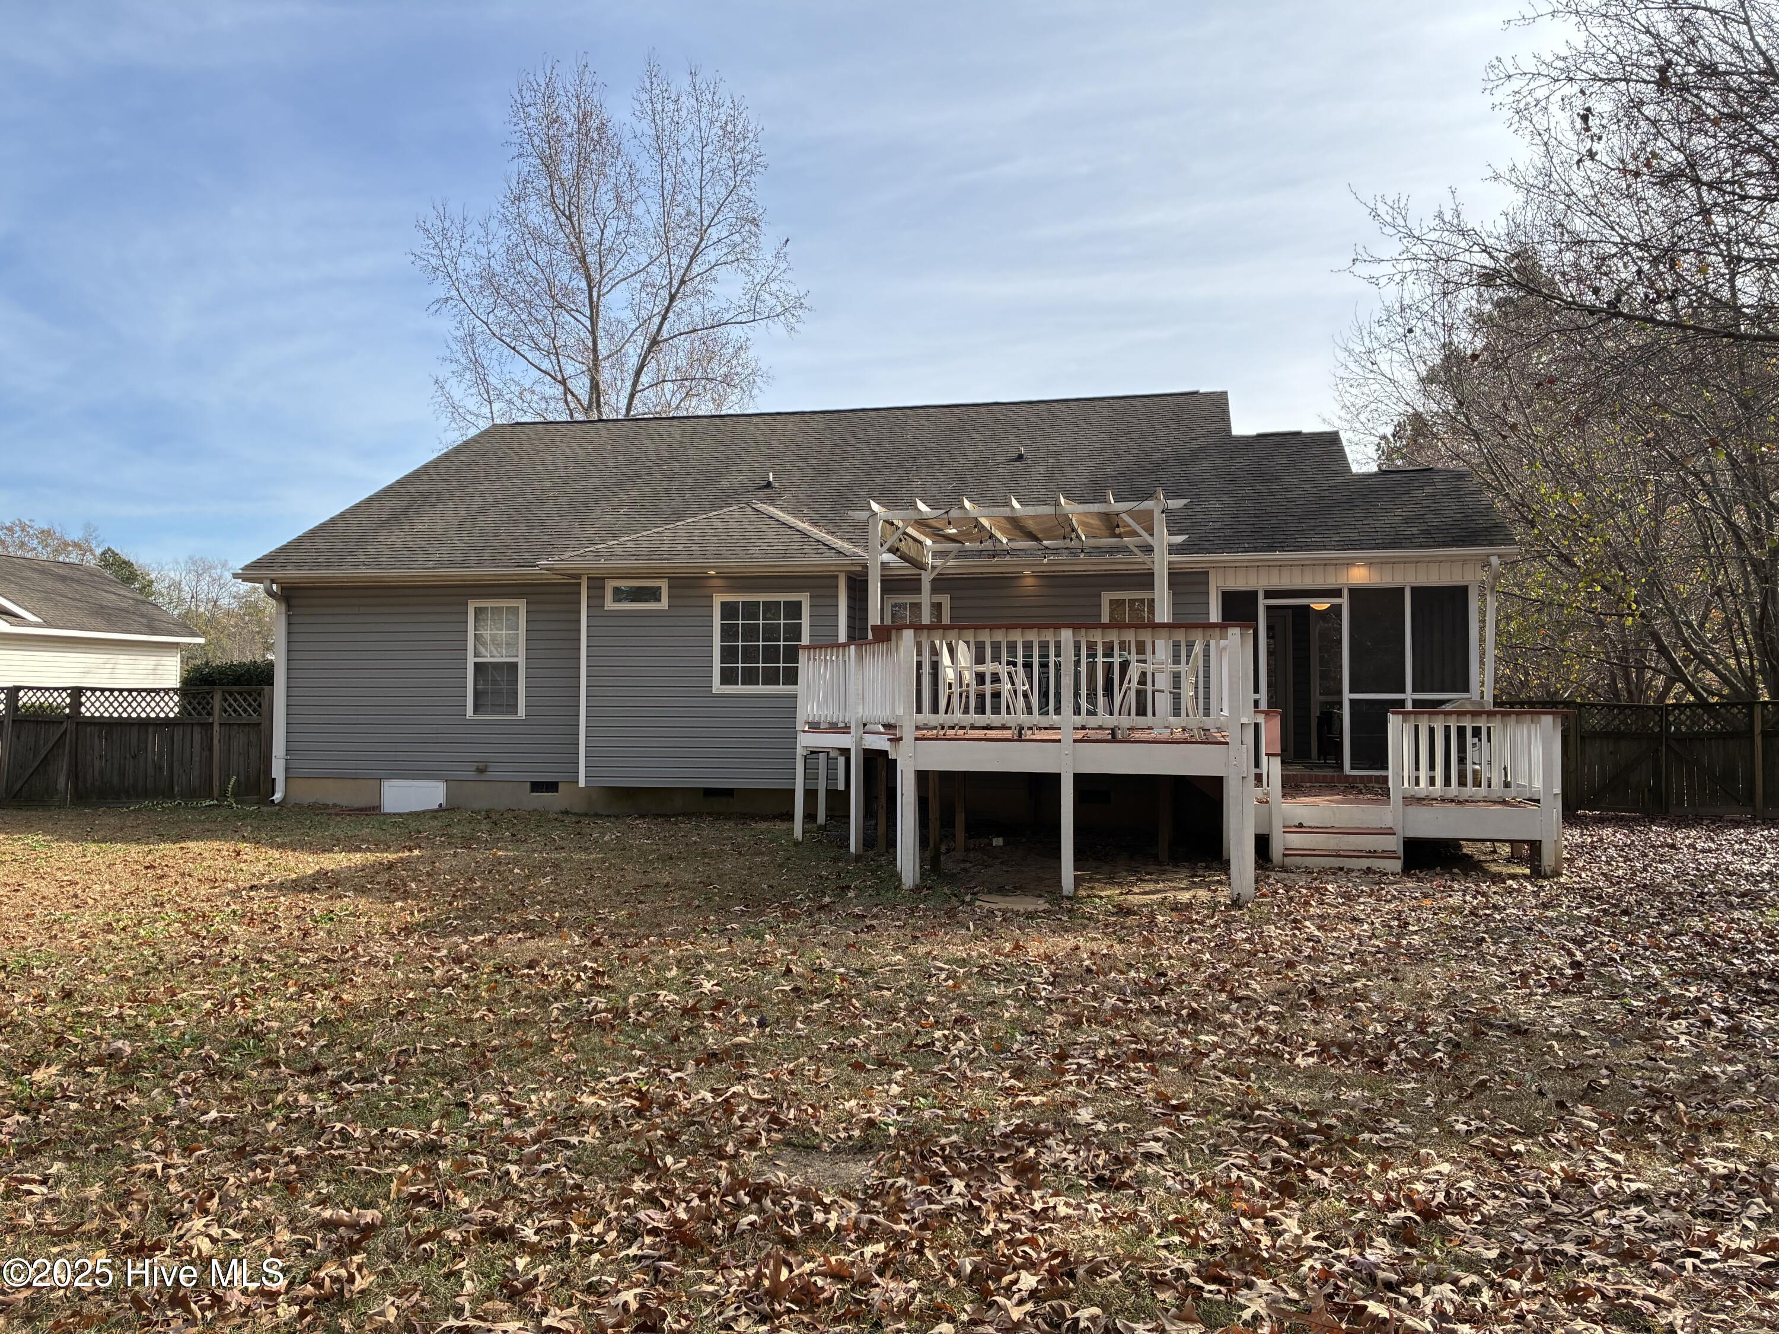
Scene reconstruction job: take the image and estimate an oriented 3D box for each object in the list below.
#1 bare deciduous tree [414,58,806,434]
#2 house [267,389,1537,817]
[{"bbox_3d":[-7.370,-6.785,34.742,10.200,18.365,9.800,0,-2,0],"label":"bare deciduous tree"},{"bbox_3d":[0.544,-1.304,23.456,16.700,6.770,13.500,0,-2,13],"label":"house"}]

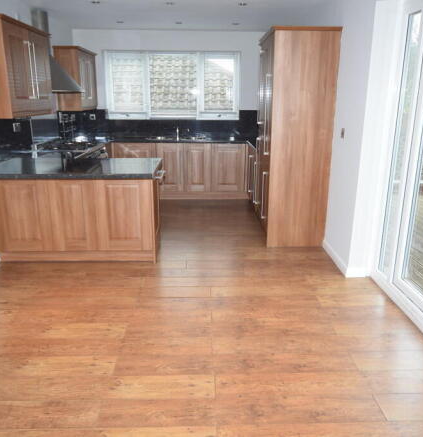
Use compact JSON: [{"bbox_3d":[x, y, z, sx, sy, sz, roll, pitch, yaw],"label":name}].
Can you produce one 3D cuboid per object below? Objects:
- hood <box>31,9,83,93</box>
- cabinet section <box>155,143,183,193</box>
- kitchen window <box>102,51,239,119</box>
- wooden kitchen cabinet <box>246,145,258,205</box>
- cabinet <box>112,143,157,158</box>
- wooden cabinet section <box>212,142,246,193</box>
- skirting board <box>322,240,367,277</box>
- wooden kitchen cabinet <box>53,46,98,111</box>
[{"bbox_3d":[-1.847,-1.978,4.791,0.441,0.911,0.812,0,17,-1],"label":"hood"},{"bbox_3d":[-0.609,-0.826,6.178,0.405,0.718,0.580,0,17,-1],"label":"cabinet section"},{"bbox_3d":[-0.598,-2.077,6.300,2.096,1.014,0.099,0,17,-1],"label":"kitchen window"},{"bbox_3d":[0.853,-0.535,5.557,0.594,0.861,1.049,0,17,-1],"label":"wooden kitchen cabinet"},{"bbox_3d":[-1.159,-0.769,6.298,0.663,0.861,0.614,0,17,-1],"label":"cabinet"},{"bbox_3d":[0.251,-0.830,6.191,0.505,0.718,0.580,0,17,-1],"label":"wooden cabinet section"},{"bbox_3d":[1.281,0.366,3.894,0.208,0.099,0.772,0,17,-1],"label":"skirting board"},{"bbox_3d":[-1.925,-1.996,5.802,0.332,0.817,0.901,0,17,-1],"label":"wooden kitchen cabinet"}]

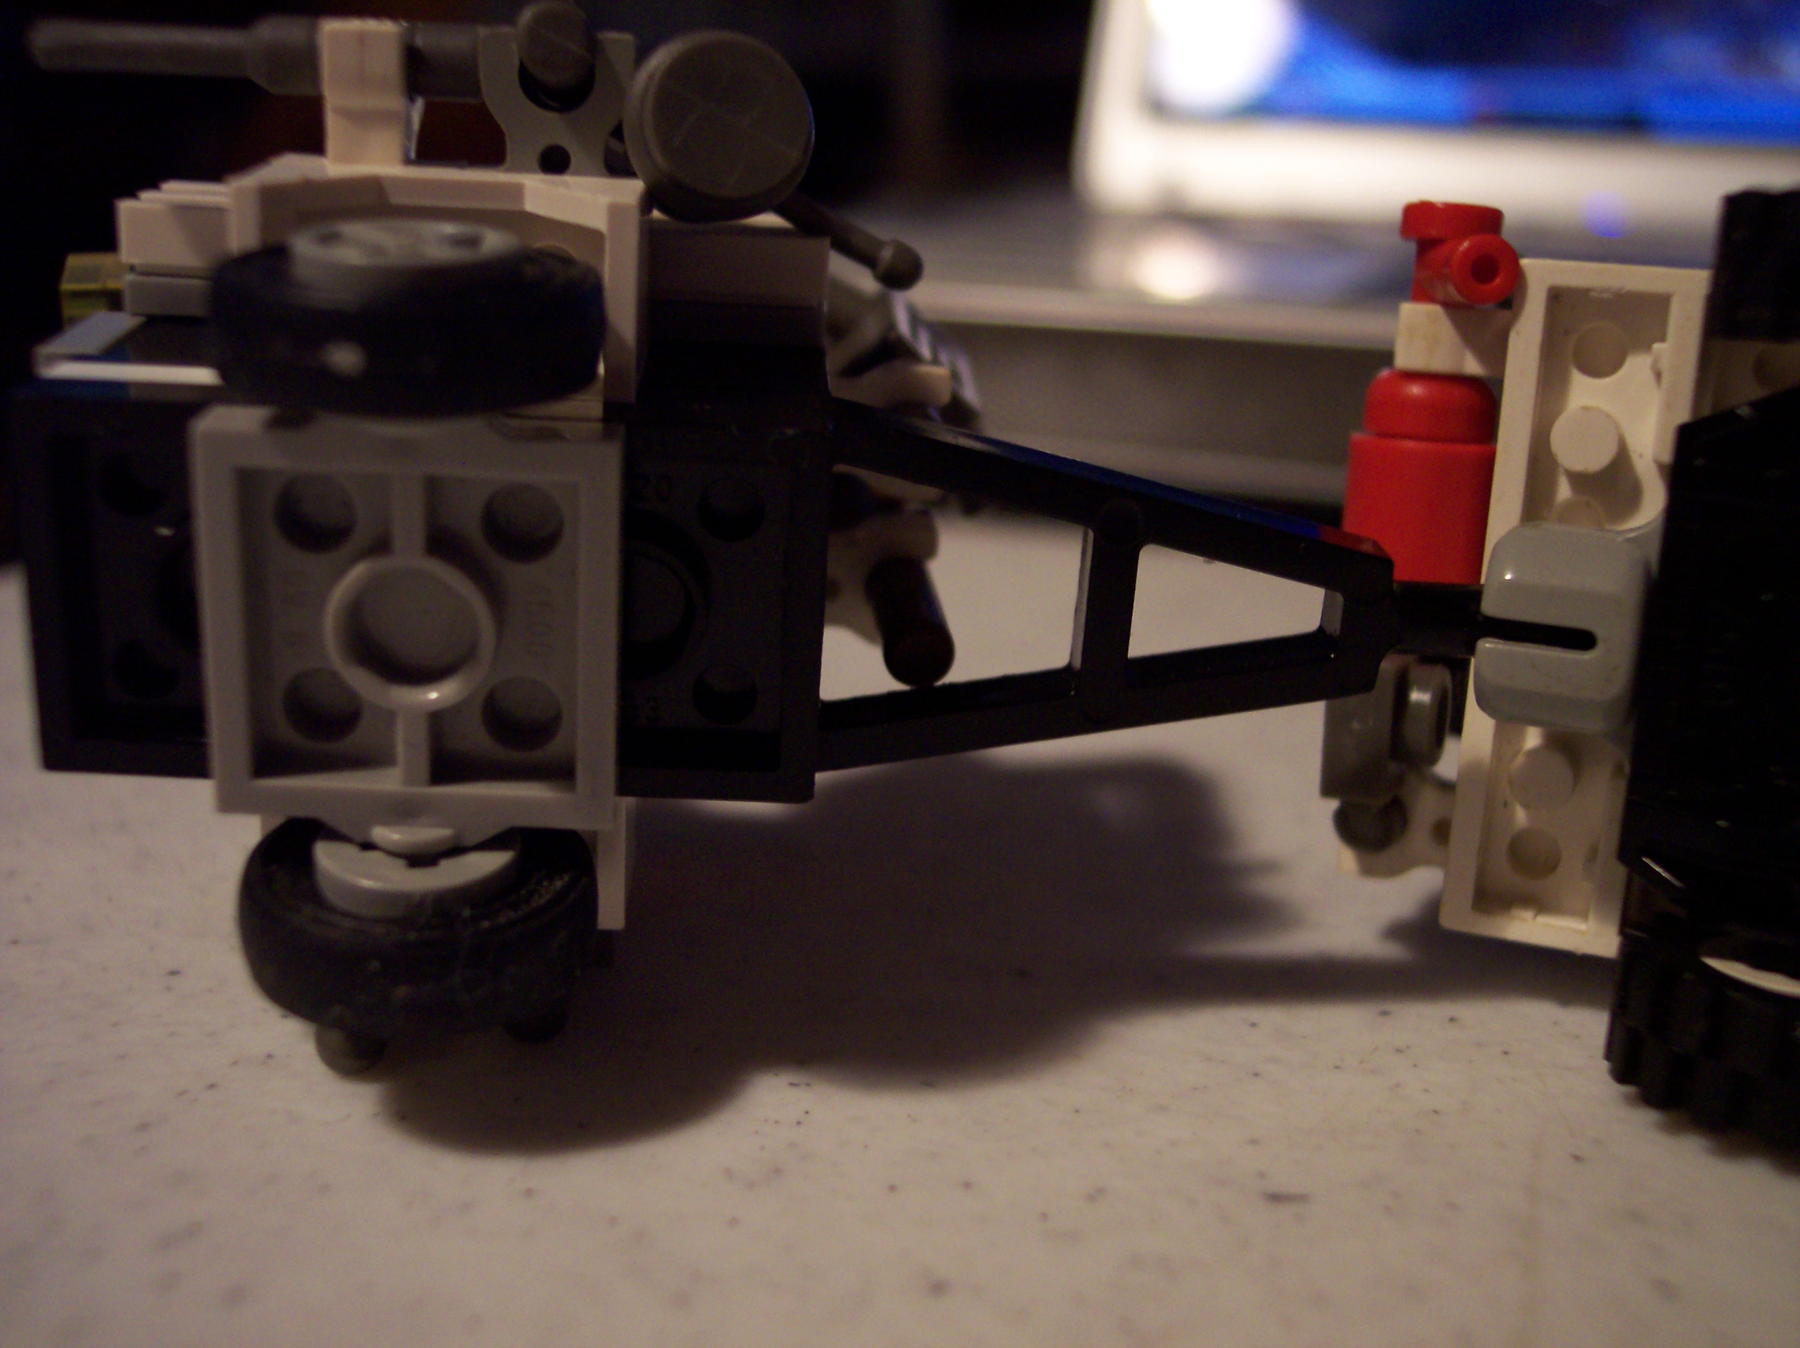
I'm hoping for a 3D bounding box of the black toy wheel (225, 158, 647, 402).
[{"bbox_3d":[-0.018,-0.013,0.073,0.014,0.006,0.014,3,21,-4],"label":"black toy wheel"}]

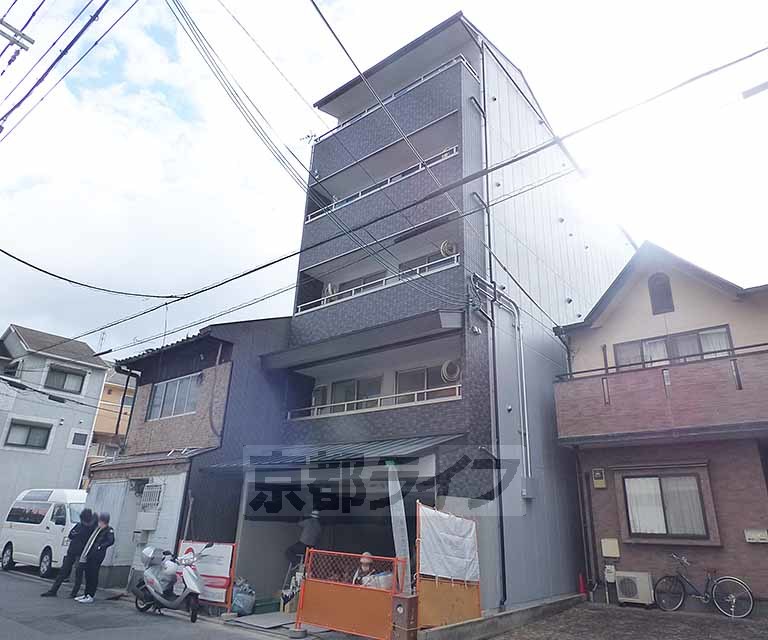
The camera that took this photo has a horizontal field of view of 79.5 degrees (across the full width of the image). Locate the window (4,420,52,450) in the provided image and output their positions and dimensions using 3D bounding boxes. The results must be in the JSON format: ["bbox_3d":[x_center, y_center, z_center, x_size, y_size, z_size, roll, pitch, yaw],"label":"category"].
[{"bbox_3d":[-15.640,5.079,20.395,0.140,1.062,1.574,-13,-25,34],"label":"window"}]

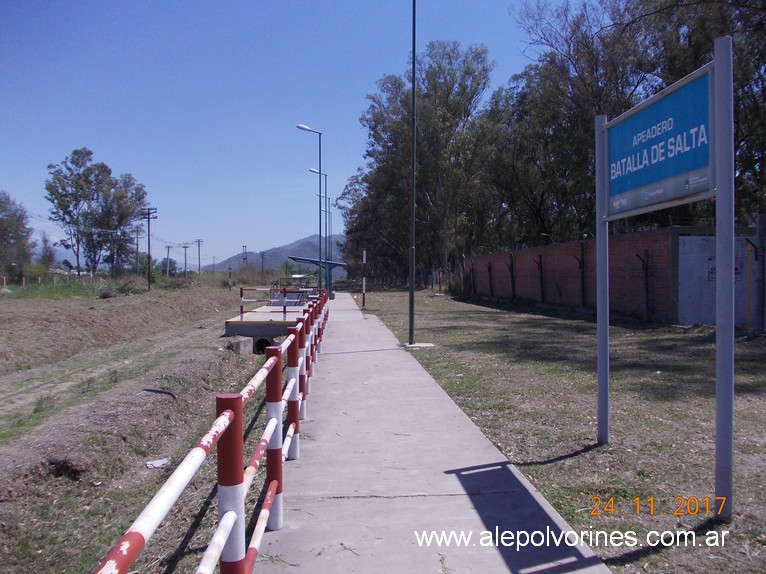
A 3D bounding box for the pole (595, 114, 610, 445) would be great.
[{"bbox_3d":[2.070,-0.070,5.840,0.105,3.100,0.105,0,1,-4],"label":"pole"}]

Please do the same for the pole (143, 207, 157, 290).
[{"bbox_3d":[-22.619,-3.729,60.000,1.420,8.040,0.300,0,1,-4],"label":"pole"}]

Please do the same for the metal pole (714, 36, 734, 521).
[{"bbox_3d":[2.210,-0.060,4.010,0.105,3.100,0.105,0,1,-4],"label":"metal pole"}]

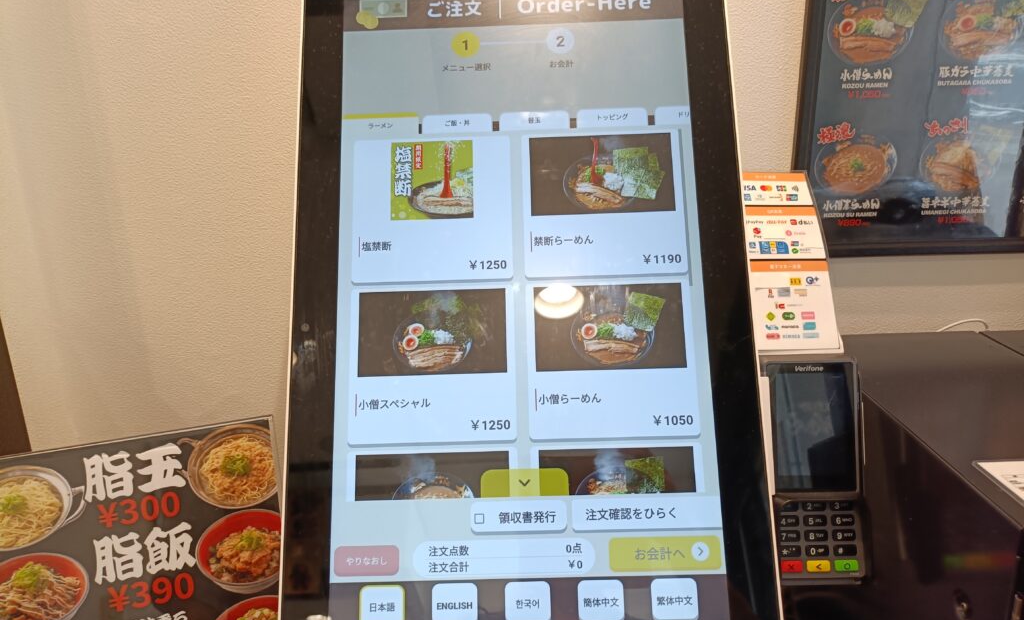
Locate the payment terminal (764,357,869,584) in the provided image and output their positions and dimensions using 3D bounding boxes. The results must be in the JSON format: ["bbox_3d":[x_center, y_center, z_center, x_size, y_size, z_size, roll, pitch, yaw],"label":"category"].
[{"bbox_3d":[0.254,0.136,0.642,0.085,0.187,0.050,-1,-7,2],"label":"payment terminal"}]

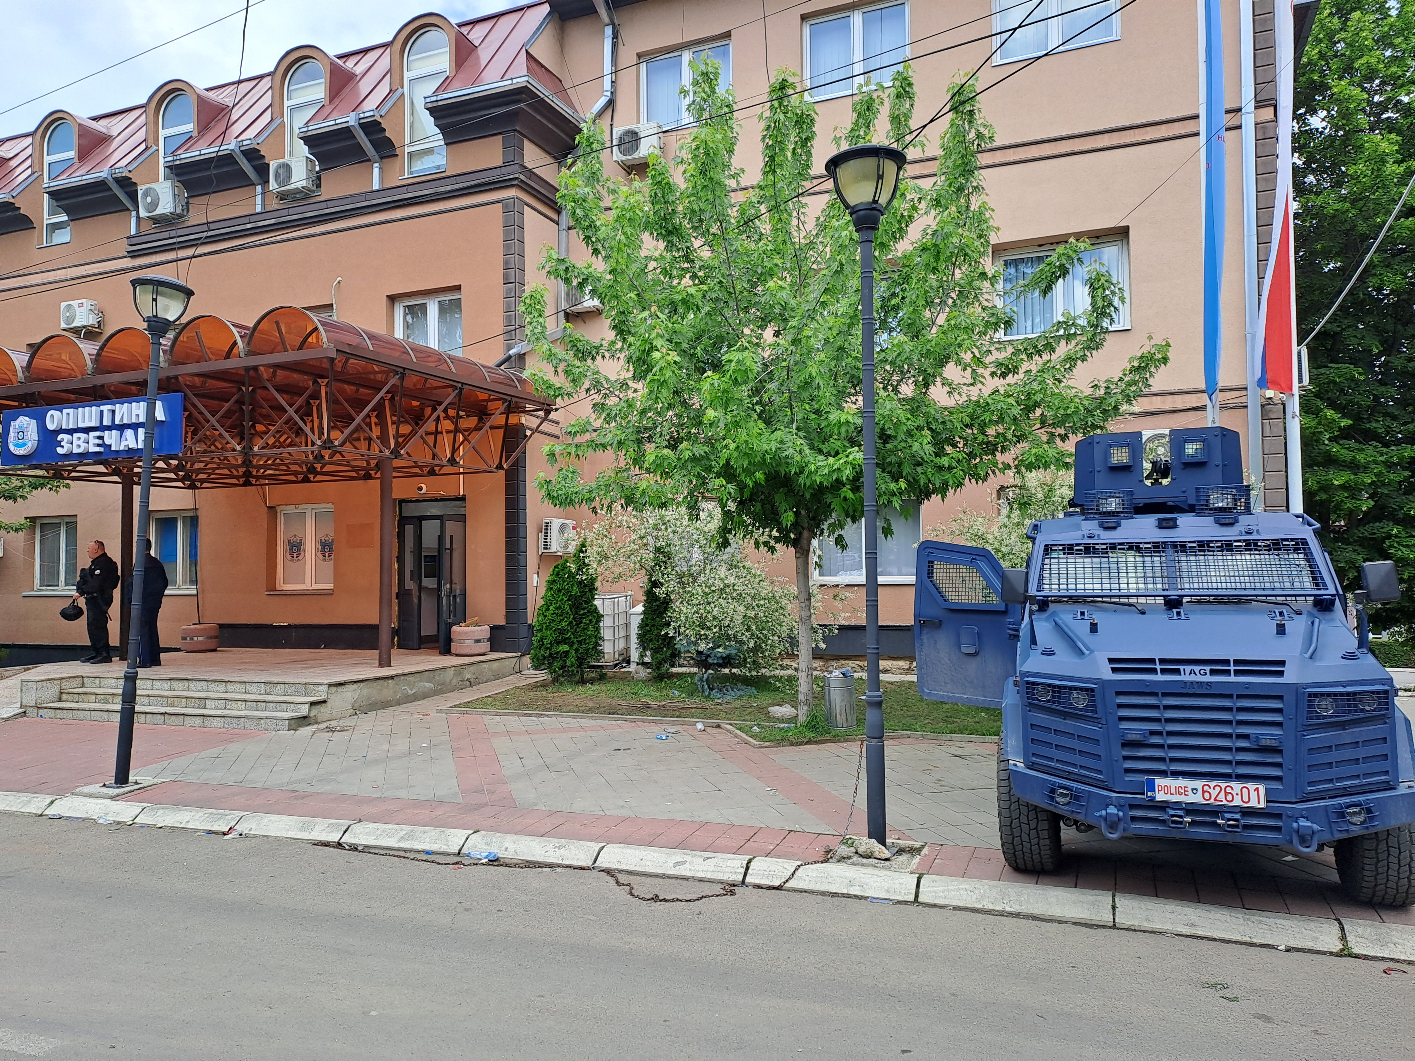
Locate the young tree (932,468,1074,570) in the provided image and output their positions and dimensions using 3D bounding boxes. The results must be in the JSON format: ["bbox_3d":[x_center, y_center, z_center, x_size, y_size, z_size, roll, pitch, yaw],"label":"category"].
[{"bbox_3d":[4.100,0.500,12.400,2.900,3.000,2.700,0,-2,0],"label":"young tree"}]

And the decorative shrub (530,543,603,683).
[{"bbox_3d":[-1.972,1.137,14.300,1.020,1.980,0.980,-1,-2,0],"label":"decorative shrub"}]

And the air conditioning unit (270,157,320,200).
[{"bbox_3d":[-7.157,-6.118,17.618,0.780,0.530,0.290,-1,-2,22],"label":"air conditioning unit"}]

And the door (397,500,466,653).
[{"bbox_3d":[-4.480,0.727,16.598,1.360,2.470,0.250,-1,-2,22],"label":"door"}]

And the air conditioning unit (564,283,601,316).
[{"bbox_3d":[-2.002,-3.832,16.767,0.730,0.490,0.280,-2,-2,23],"label":"air conditioning unit"}]

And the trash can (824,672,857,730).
[{"bbox_3d":[1.421,1.816,10.900,0.340,0.580,0.340,0,-2,0],"label":"trash can"}]

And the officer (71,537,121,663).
[{"bbox_3d":[-9.047,1.115,15.150,0.560,1.680,0.520,0,-2,-22],"label":"officer"}]

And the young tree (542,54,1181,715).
[{"bbox_3d":[1.400,-1.450,11.000,6.300,6.900,5.800,0,-2,0],"label":"young tree"}]

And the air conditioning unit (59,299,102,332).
[{"bbox_3d":[-11.992,-4.117,19.517,0.750,0.530,0.280,-1,-2,22],"label":"air conditioning unit"}]

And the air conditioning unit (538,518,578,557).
[{"bbox_3d":[-2.382,0.106,16.474,0.270,0.540,0.750,-2,-2,23],"label":"air conditioning unit"}]

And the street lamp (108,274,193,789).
[{"bbox_3d":[-4.629,-0.015,8.359,0.500,4.170,0.500,3,-1,23],"label":"street lamp"}]

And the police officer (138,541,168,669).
[{"bbox_3d":[-7.788,1.014,14.200,0.540,1.790,0.380,1,-3,-30],"label":"police officer"}]

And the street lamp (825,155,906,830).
[{"bbox_3d":[1.016,-0.227,6.336,0.500,4.370,0.500,0,-2,0],"label":"street lamp"}]

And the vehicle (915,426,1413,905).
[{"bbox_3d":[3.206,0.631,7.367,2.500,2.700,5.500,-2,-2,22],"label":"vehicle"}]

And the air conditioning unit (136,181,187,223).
[{"bbox_3d":[-9.830,-5.942,18.493,0.850,0.580,0.330,-2,-2,23],"label":"air conditioning unit"}]

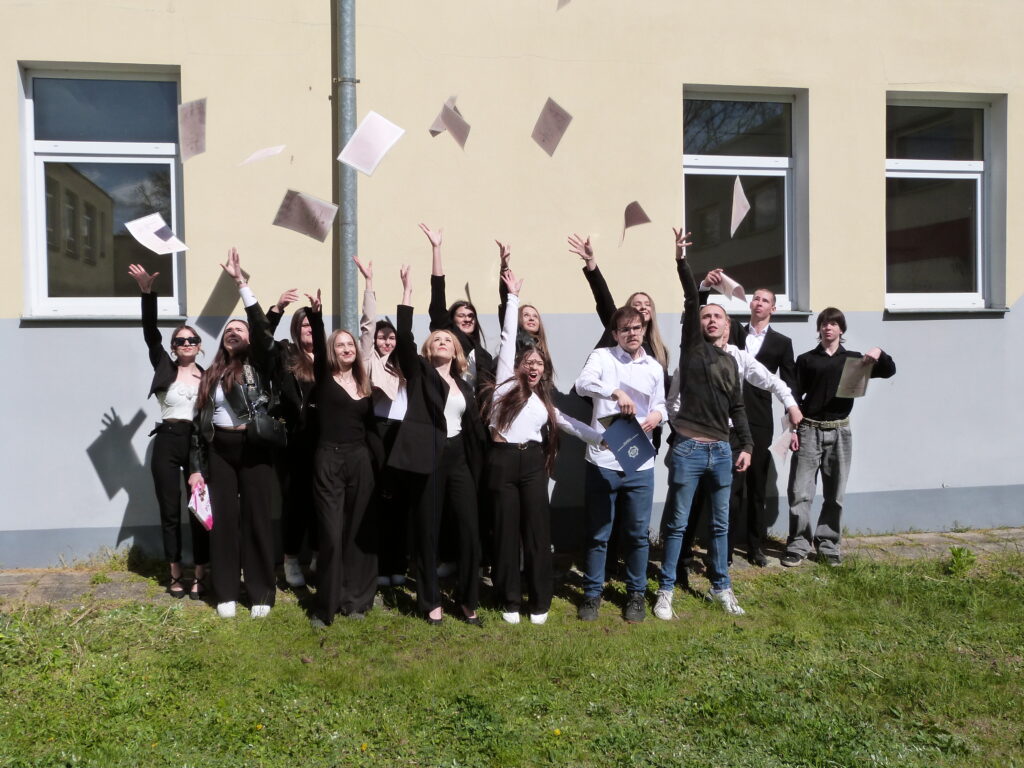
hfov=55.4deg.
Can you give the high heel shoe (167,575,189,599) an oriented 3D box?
[{"bbox_3d":[-2.138,1.293,6.250,0.090,0.120,0.230,-2,3,-22],"label":"high heel shoe"}]

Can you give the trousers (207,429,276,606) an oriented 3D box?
[{"bbox_3d":[-1.615,0.797,5.830,0.380,1.020,0.280,-1,2,-7],"label":"trousers"}]

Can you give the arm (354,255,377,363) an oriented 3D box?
[{"bbox_3d":[-0.938,-0.483,6.250,0.150,0.690,0.180,-1,3,0],"label":"arm"}]

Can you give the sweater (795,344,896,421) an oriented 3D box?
[{"bbox_3d":[2.333,-0.010,6.830,0.700,0.530,0.340,-1,2,10],"label":"sweater"}]

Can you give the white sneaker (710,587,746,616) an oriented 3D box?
[{"bbox_3d":[1.257,1.255,5.691,0.105,0.125,0.290,-2,2,-25],"label":"white sneaker"}]

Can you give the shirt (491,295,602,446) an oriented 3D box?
[{"bbox_3d":[0.193,-0.075,5.450,0.630,0.850,0.360,-1,3,-9],"label":"shirt"}]

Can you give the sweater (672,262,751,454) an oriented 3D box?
[{"bbox_3d":[1.157,-0.159,5.660,0.450,1.110,0.330,-1,3,-9],"label":"sweater"}]

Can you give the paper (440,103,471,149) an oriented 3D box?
[{"bbox_3d":[-0.358,-1.662,6.300,0.040,0.200,0.280,-17,48,-29],"label":"paper"}]

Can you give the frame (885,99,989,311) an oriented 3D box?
[{"bbox_3d":[3.479,-1.480,8.122,1.060,1.730,0.110,-1,3,-10],"label":"frame"}]

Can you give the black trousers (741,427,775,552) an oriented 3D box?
[{"bbox_3d":[1.626,0.693,6.600,0.370,0.940,0.270,-1,3,-11],"label":"black trousers"}]

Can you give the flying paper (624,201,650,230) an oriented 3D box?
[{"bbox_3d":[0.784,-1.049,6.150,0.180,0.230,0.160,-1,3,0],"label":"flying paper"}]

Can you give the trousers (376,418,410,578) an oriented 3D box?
[{"bbox_3d":[-0.784,0.751,6.350,0.350,1.030,0.270,-1,2,-6],"label":"trousers"}]

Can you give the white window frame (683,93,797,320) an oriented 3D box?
[{"bbox_3d":[1.782,-1.441,7.814,1.050,1.730,0.110,-1,3,-10],"label":"white window frame"}]

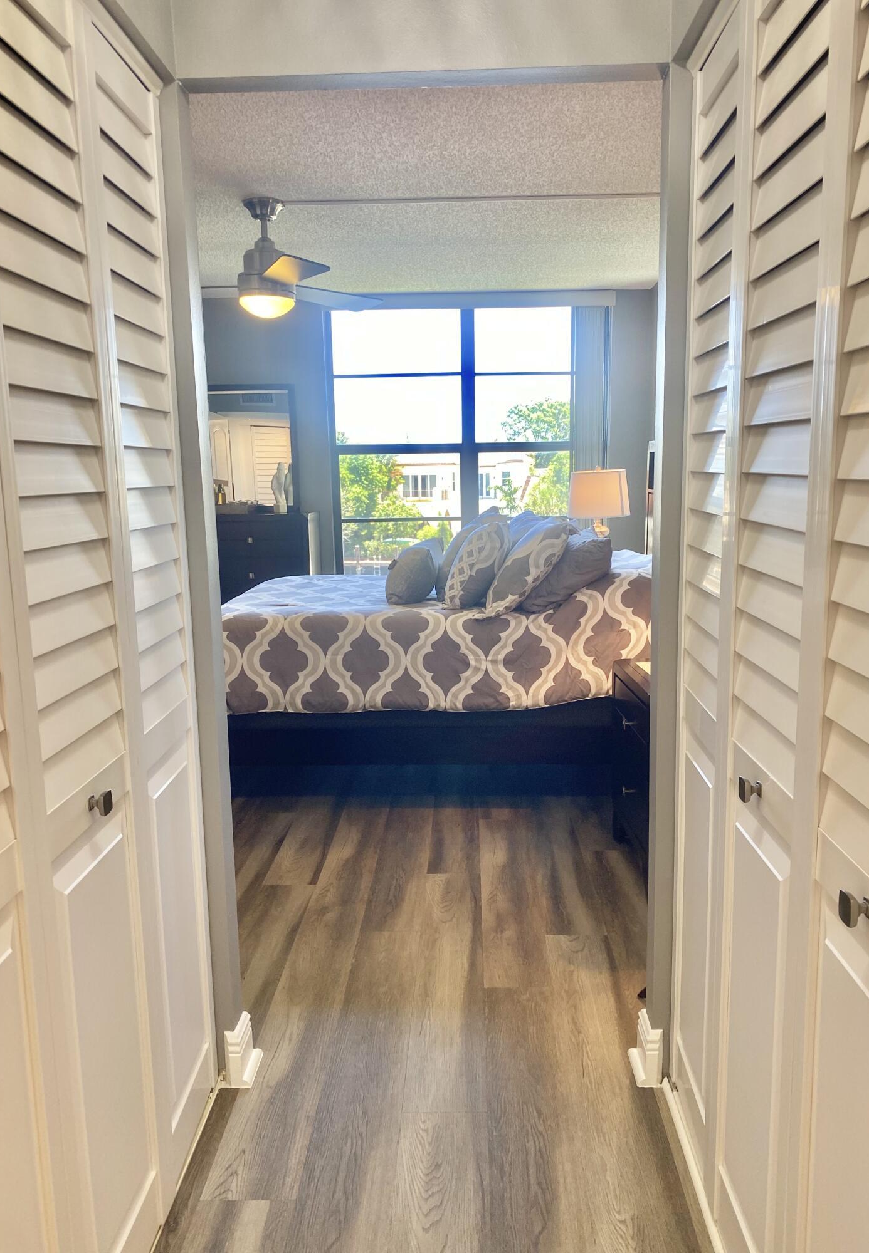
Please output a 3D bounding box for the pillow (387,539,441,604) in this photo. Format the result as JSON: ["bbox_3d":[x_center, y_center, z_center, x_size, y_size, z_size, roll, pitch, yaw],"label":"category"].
[{"bbox_3d":[-0.088,-0.252,4.214,0.170,0.300,0.480,32,9,-4],"label":"pillow"}]

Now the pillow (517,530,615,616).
[{"bbox_3d":[0.545,-0.261,3.995,0.430,0.200,0.600,-37,6,7],"label":"pillow"}]

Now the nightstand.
[{"bbox_3d":[0.882,0.502,3.062,0.460,0.670,0.620,-1,10,1],"label":"nightstand"}]

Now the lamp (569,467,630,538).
[{"bbox_3d":[0.961,-0.565,5.451,0.350,0.700,0.350,-1,9,2],"label":"lamp"}]

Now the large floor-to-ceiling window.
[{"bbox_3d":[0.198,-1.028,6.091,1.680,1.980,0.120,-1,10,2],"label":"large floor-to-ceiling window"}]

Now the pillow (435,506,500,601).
[{"bbox_3d":[0.169,-0.335,4.117,0.160,0.430,0.480,32,9,-3],"label":"pillow"}]

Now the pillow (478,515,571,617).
[{"bbox_3d":[0.373,-0.279,4.021,0.180,0.500,0.580,40,9,-5],"label":"pillow"}]

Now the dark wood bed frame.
[{"bbox_3d":[0.201,0.386,4.599,2.150,0.400,1.600,-1,10,2],"label":"dark wood bed frame"}]

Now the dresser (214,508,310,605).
[{"bbox_3d":[-1.419,-0.118,5.771,1.350,1.140,0.450,-1,9,2],"label":"dresser"}]

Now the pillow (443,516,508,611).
[{"bbox_3d":[0.183,-0.276,3.944,0.170,0.410,0.450,33,9,-3],"label":"pillow"}]

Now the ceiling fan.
[{"bbox_3d":[-0.721,-1.447,3.710,1.080,0.440,1.120,-1,9,2],"label":"ceiling fan"}]

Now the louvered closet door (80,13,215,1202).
[{"bbox_3d":[-0.522,0.049,1.745,0.035,2.030,0.378,-1,10,2],"label":"louvered closet door"}]

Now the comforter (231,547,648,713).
[{"bbox_3d":[0.107,-0.072,4.528,2.040,0.560,1.760,-1,9,2],"label":"comforter"}]

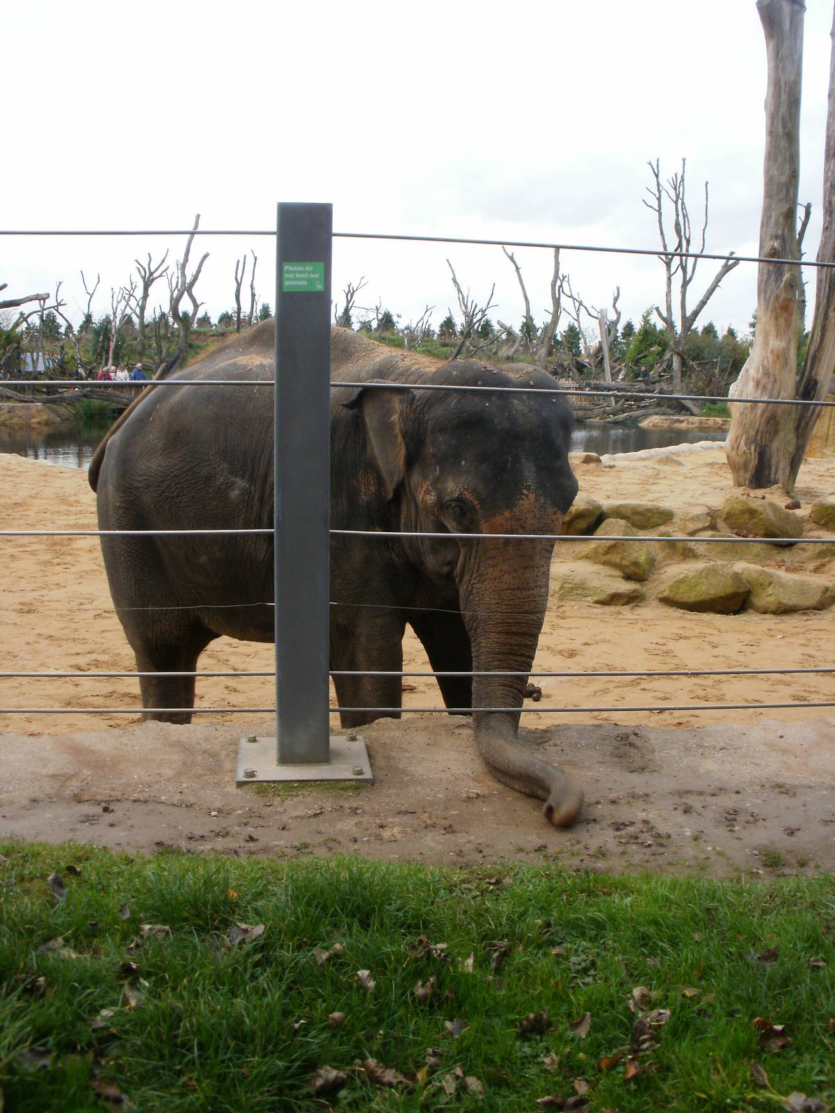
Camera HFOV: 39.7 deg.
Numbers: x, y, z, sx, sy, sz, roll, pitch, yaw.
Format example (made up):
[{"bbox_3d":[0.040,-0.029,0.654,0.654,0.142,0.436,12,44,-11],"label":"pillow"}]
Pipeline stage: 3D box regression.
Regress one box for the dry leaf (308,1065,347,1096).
[{"bbox_3d":[-0.191,1.121,2.479,0.085,0.035,0.058,-2,10,-15],"label":"dry leaf"}]

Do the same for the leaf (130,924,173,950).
[{"bbox_3d":[-0.692,0.986,3.004,0.099,0.035,0.078,1,9,0],"label":"leaf"}]

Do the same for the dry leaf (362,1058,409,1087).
[{"bbox_3d":[-0.068,1.119,2.508,0.105,0.035,0.057,3,10,15],"label":"dry leaf"}]

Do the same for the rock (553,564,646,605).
[{"bbox_3d":[1.676,0.262,10.724,0.790,0.278,0.600,1,9,0],"label":"rock"}]

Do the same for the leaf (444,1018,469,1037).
[{"bbox_3d":[0.089,1.067,2.620,0.057,0.030,0.042,1,9,0],"label":"leaf"}]

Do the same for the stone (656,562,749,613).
[{"bbox_3d":[2.221,0.240,9.000,0.720,0.340,0.500,1,9,0],"label":"stone"}]

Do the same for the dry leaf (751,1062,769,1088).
[{"bbox_3d":[0.748,1.133,2.532,0.035,0.025,0.065,1,9,0],"label":"dry leaf"}]

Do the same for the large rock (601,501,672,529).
[{"bbox_3d":[2.376,-0.446,12.500,0.800,0.300,0.500,1,9,0],"label":"large rock"}]

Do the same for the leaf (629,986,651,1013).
[{"bbox_3d":[0.542,1.078,2.821,0.045,0.035,0.060,1,9,0],"label":"leaf"}]

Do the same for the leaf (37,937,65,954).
[{"bbox_3d":[-0.964,1.024,3.046,0.060,0.022,0.052,1,9,0],"label":"leaf"}]

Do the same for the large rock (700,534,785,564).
[{"bbox_3d":[3.311,-0.075,11.800,0.870,0.280,0.550,1,9,0],"label":"large rock"}]

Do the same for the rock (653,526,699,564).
[{"bbox_3d":[2.570,-0.113,11.540,0.421,0.322,0.350,1,9,0],"label":"rock"}]

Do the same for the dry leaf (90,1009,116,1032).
[{"bbox_3d":[-0.733,1.082,2.699,0.050,0.025,0.050,1,9,0],"label":"dry leaf"}]

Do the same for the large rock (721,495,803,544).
[{"bbox_3d":[3.605,-0.387,12.117,0.778,0.462,0.550,1,9,0],"label":"large rock"}]

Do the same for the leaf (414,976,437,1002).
[{"bbox_3d":[0.020,1.034,2.766,0.054,0.045,0.042,1,9,0],"label":"leaf"}]

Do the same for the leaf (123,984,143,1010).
[{"bbox_3d":[-0.681,1.055,2.771,0.050,0.030,0.070,1,9,0],"label":"leaf"}]

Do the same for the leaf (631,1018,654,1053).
[{"bbox_3d":[0.513,1.091,2.636,0.055,0.035,0.100,1,9,0],"label":"leaf"}]

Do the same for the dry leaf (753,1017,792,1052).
[{"bbox_3d":[0.809,1.094,2.642,0.085,0.040,0.085,1,9,0],"label":"dry leaf"}]

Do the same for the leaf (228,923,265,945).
[{"bbox_3d":[-0.460,1.016,3.114,0.093,0.033,0.062,0,9,-8],"label":"leaf"}]

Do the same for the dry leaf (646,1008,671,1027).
[{"bbox_3d":[0.564,1.080,2.710,0.060,0.025,0.050,1,9,0],"label":"dry leaf"}]

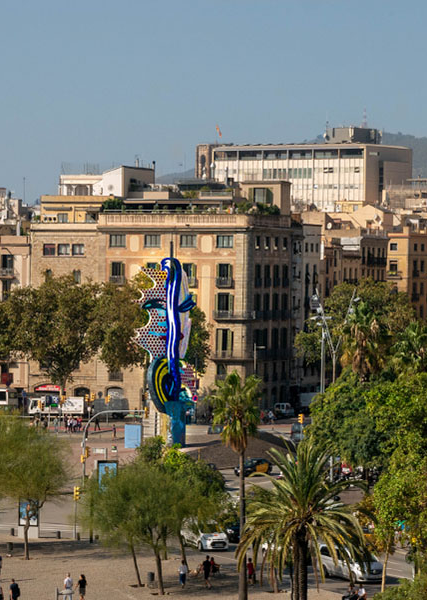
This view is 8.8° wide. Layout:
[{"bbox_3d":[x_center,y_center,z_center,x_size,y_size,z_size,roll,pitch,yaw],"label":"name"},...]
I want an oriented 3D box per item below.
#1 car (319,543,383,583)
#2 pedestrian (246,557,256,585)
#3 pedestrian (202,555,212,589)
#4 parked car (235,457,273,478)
[{"bbox_3d":[7.729,14.827,155.495,1.900,1.850,4.950,1,0,-25],"label":"car"},{"bbox_3d":[2.091,14.952,153.426,0.500,1.600,0.400,1,0,0],"label":"pedestrian"},{"bbox_3d":[-0.313,14.770,150.496,0.580,1.780,0.600,1,0,-12],"label":"pedestrian"},{"bbox_3d":[3.454,14.508,238.496,1.800,1.550,4.400,1,0,27],"label":"parked car"}]

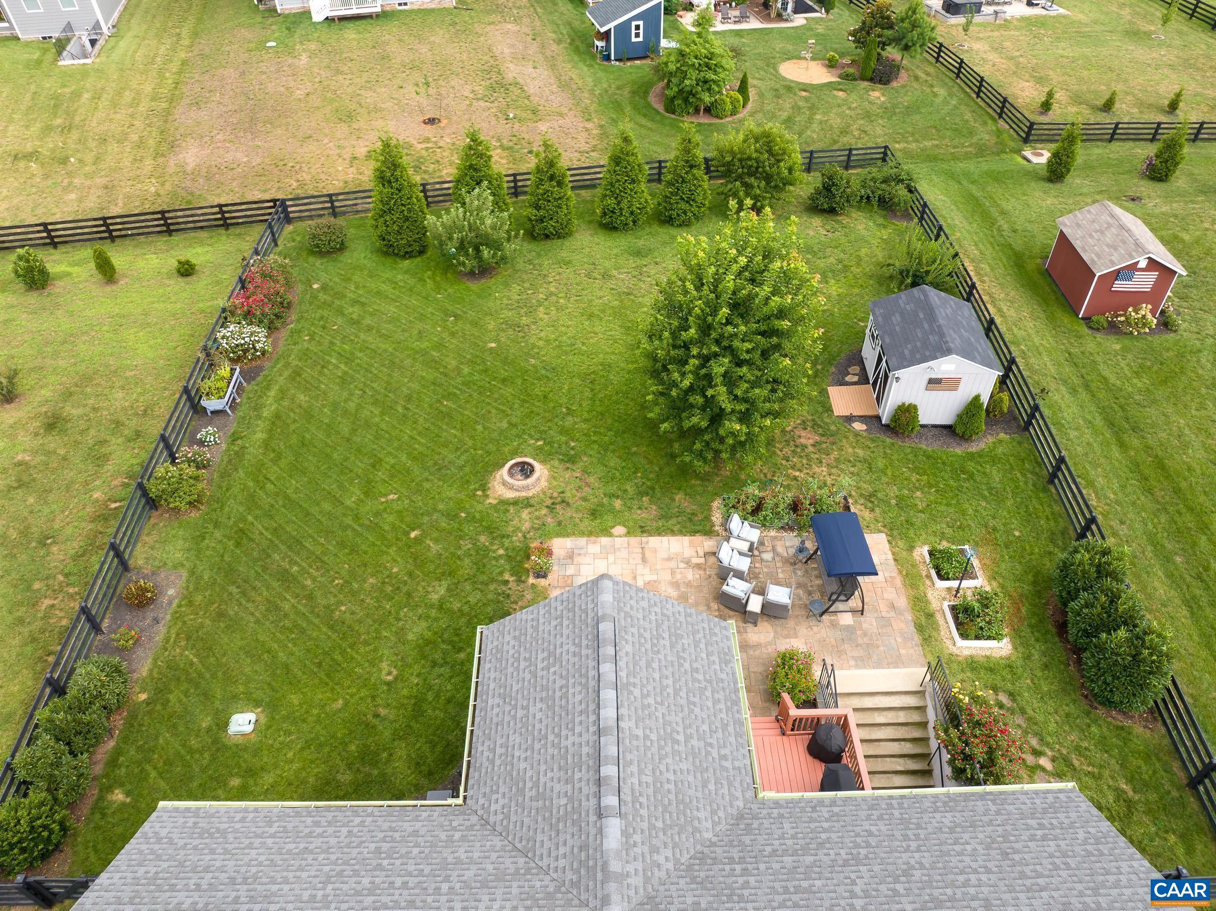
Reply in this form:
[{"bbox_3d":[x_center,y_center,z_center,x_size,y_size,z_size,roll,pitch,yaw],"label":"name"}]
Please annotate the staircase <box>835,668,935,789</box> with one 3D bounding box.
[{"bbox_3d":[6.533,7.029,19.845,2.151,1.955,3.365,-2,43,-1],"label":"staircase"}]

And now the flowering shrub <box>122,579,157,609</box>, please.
[{"bbox_3d":[-13.421,3.896,24.083,0.936,0.500,0.936,-1,44,0],"label":"flowering shrub"}]

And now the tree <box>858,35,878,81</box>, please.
[{"bbox_3d":[16.628,-25.244,53.498,1.091,2.588,1.091,-1,44,0],"label":"tree"}]

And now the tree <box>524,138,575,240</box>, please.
[{"bbox_3d":[-2.745,-12.191,38.184,2.393,4.378,2.393,-1,44,0],"label":"tree"}]

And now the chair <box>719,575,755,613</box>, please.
[{"bbox_3d":[3.310,3.482,21.845,0.700,0.800,0.760,21,48,21],"label":"chair"}]

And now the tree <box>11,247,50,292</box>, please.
[{"bbox_3d":[-24.297,-7.907,35.295,1.350,1.750,1.350,0,43,0],"label":"tree"}]

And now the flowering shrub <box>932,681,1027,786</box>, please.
[{"bbox_3d":[8.077,6.027,18.294,1.872,1.650,2.279,-1,43,0],"label":"flowering shrub"}]

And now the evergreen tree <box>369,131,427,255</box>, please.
[{"bbox_3d":[-9.143,-11.130,36.091,2.312,5.211,2.312,-1,43,0],"label":"evergreen tree"}]

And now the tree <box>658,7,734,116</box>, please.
[{"bbox_3d":[5.237,-22.878,49.209,4.477,5.948,4.477,-1,43,0],"label":"tree"}]

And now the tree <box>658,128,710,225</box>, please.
[{"bbox_3d":[3.587,-12.900,38.820,2.354,4.503,2.354,-1,43,0],"label":"tree"}]

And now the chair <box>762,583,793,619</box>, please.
[{"bbox_3d":[4.669,3.928,23.083,0.730,0.760,0.780,13,44,14],"label":"chair"}]

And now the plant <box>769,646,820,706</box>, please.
[{"bbox_3d":[4.602,5.594,21.013,1.180,1.100,1.200,0,43,0],"label":"plant"}]

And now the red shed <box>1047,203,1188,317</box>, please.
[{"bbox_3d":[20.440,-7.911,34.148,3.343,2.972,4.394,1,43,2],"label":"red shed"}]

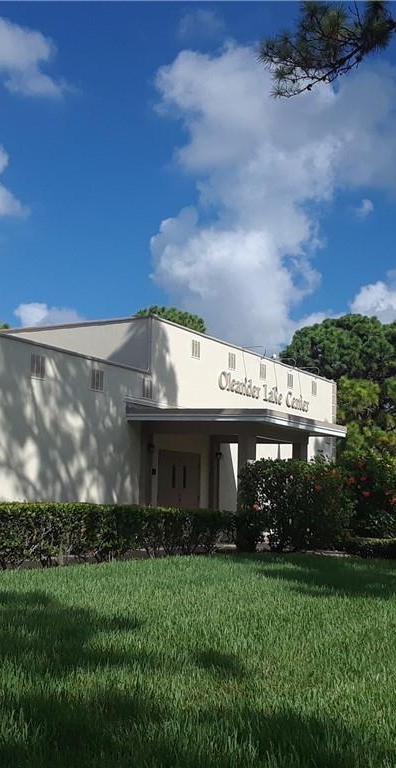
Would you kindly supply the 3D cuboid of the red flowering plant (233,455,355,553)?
[{"bbox_3d":[2.331,2.909,21.438,2.650,2.250,2.000,1,-7,6],"label":"red flowering plant"}]

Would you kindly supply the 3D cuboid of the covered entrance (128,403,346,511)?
[{"bbox_3d":[0.996,2.315,21.204,3.457,3.080,4.483,-2,-8,29],"label":"covered entrance"}]

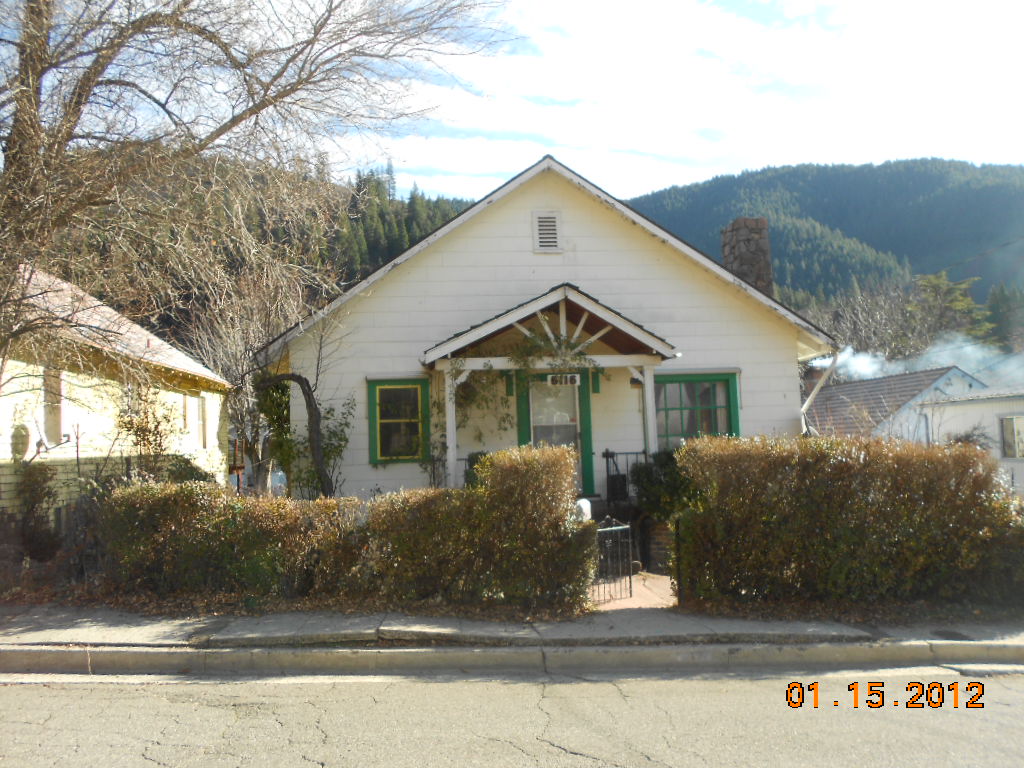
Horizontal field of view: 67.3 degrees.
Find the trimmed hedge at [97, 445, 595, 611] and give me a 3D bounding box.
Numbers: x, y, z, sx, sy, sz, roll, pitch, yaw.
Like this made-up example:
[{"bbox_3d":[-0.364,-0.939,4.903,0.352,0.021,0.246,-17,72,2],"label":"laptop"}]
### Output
[{"bbox_3d":[-1.634,1.515,8.140,4.865,1.642,0.950,-1,-5,-6],"label":"trimmed hedge"}]

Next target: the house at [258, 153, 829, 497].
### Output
[{"bbox_3d":[0.374,-0.332,17.759,10.550,6.967,10.700,-1,-5,-6],"label":"house"}]

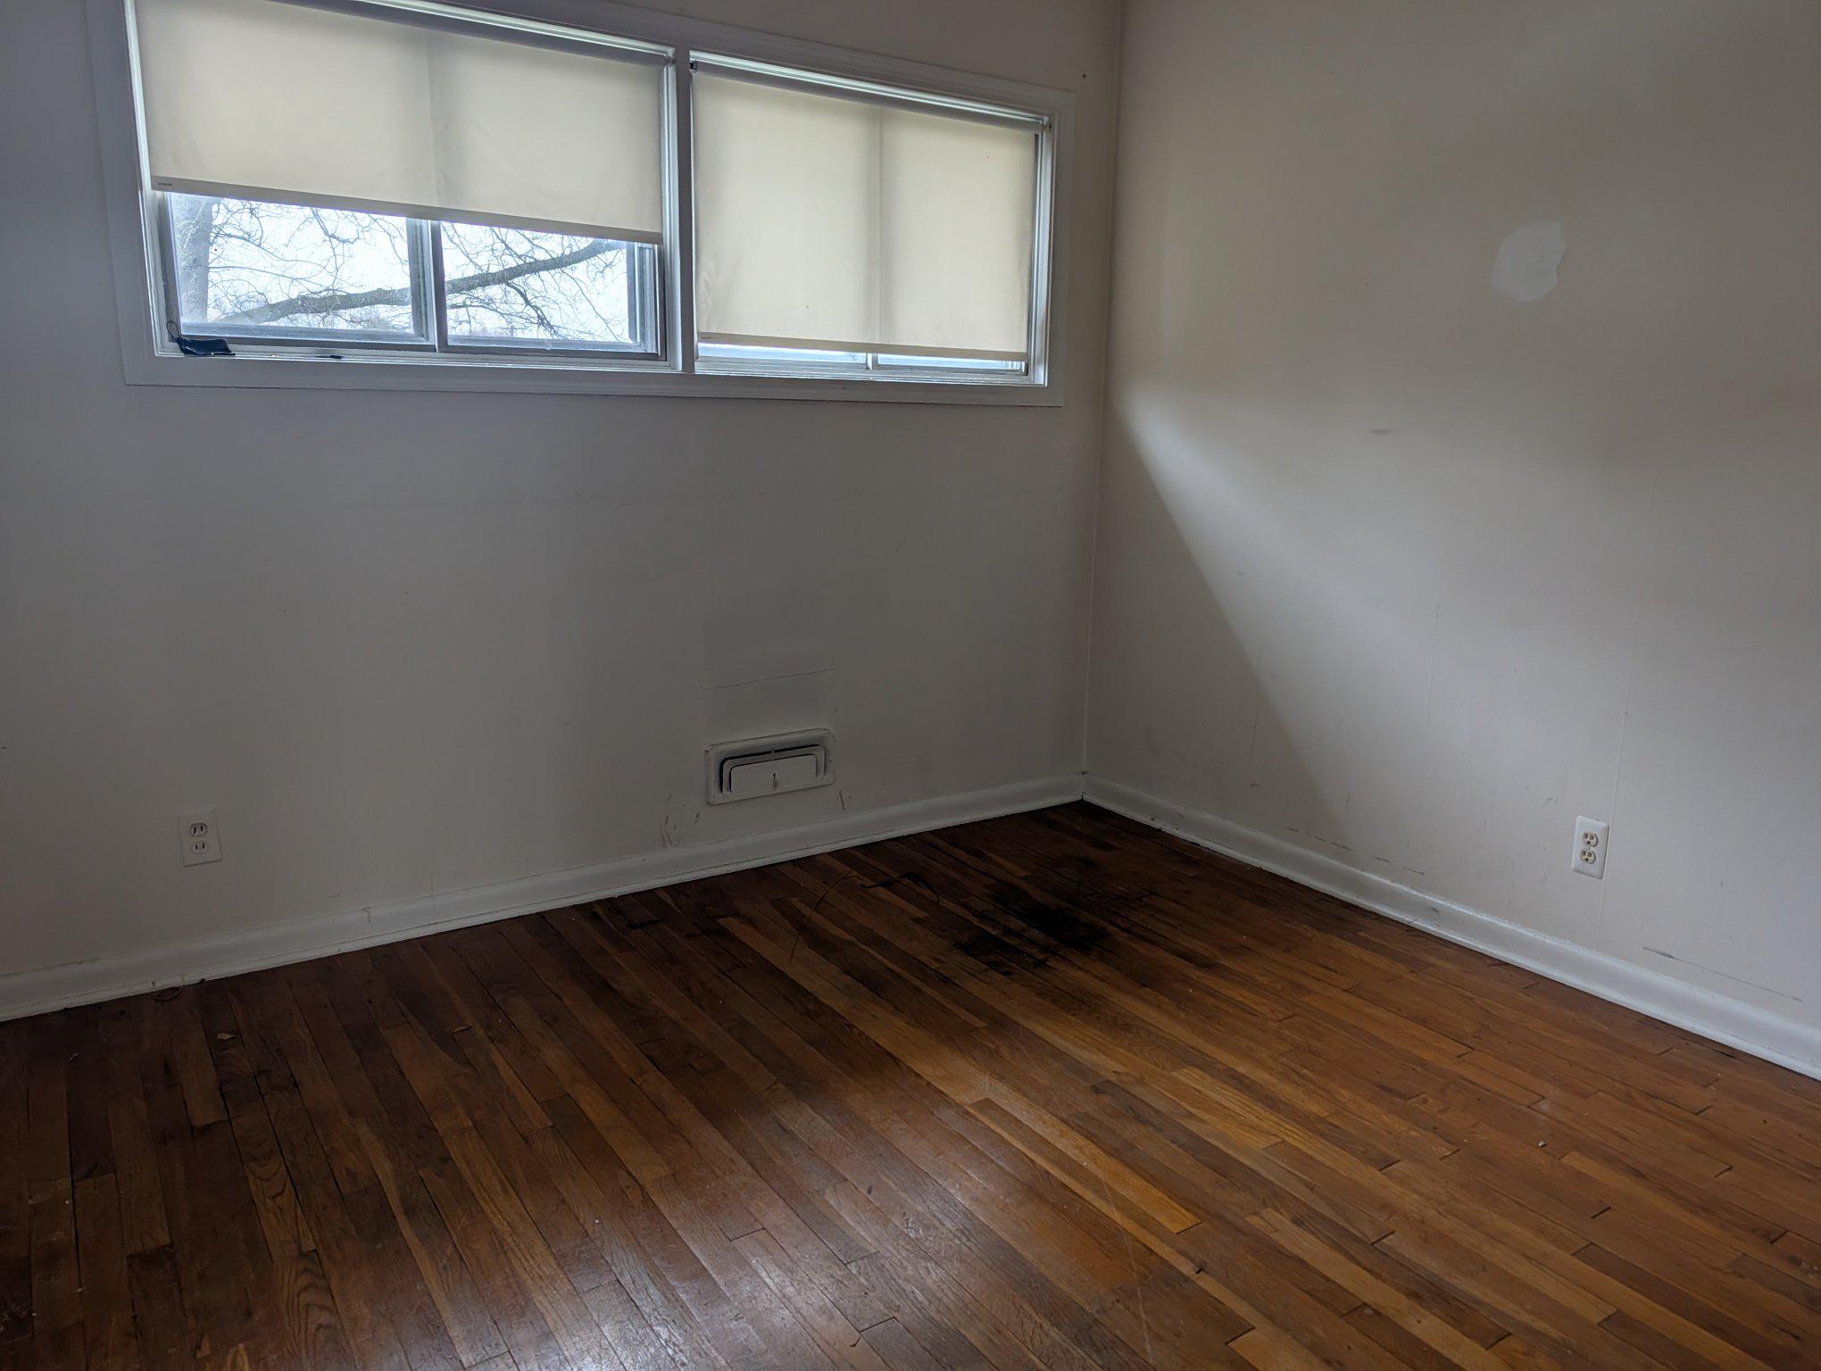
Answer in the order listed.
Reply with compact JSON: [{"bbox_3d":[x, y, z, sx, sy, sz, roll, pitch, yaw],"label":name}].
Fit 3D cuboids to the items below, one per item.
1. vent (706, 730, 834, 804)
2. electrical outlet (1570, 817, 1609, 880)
[{"bbox_3d":[-0.371,0.218,3.401,0.392,0.163,0.030,-7,15,-34],"label":"vent"},{"bbox_3d":[1.478,0.353,2.749,0.010,0.117,0.070,-7,15,-34],"label":"electrical outlet"}]

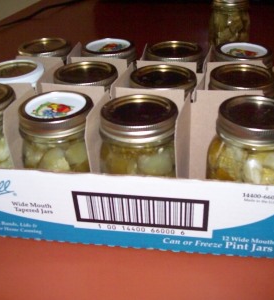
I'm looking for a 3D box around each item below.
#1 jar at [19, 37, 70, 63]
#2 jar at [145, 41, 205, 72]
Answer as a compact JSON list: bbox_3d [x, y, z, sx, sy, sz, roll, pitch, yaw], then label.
[{"bbox_3d":[-0.128,-0.092,0.621,0.081,0.129,0.081,-2,32,1],"label":"jar"},{"bbox_3d":[0.055,-0.083,0.604,0.084,0.130,0.084,3,31,9],"label":"jar"}]

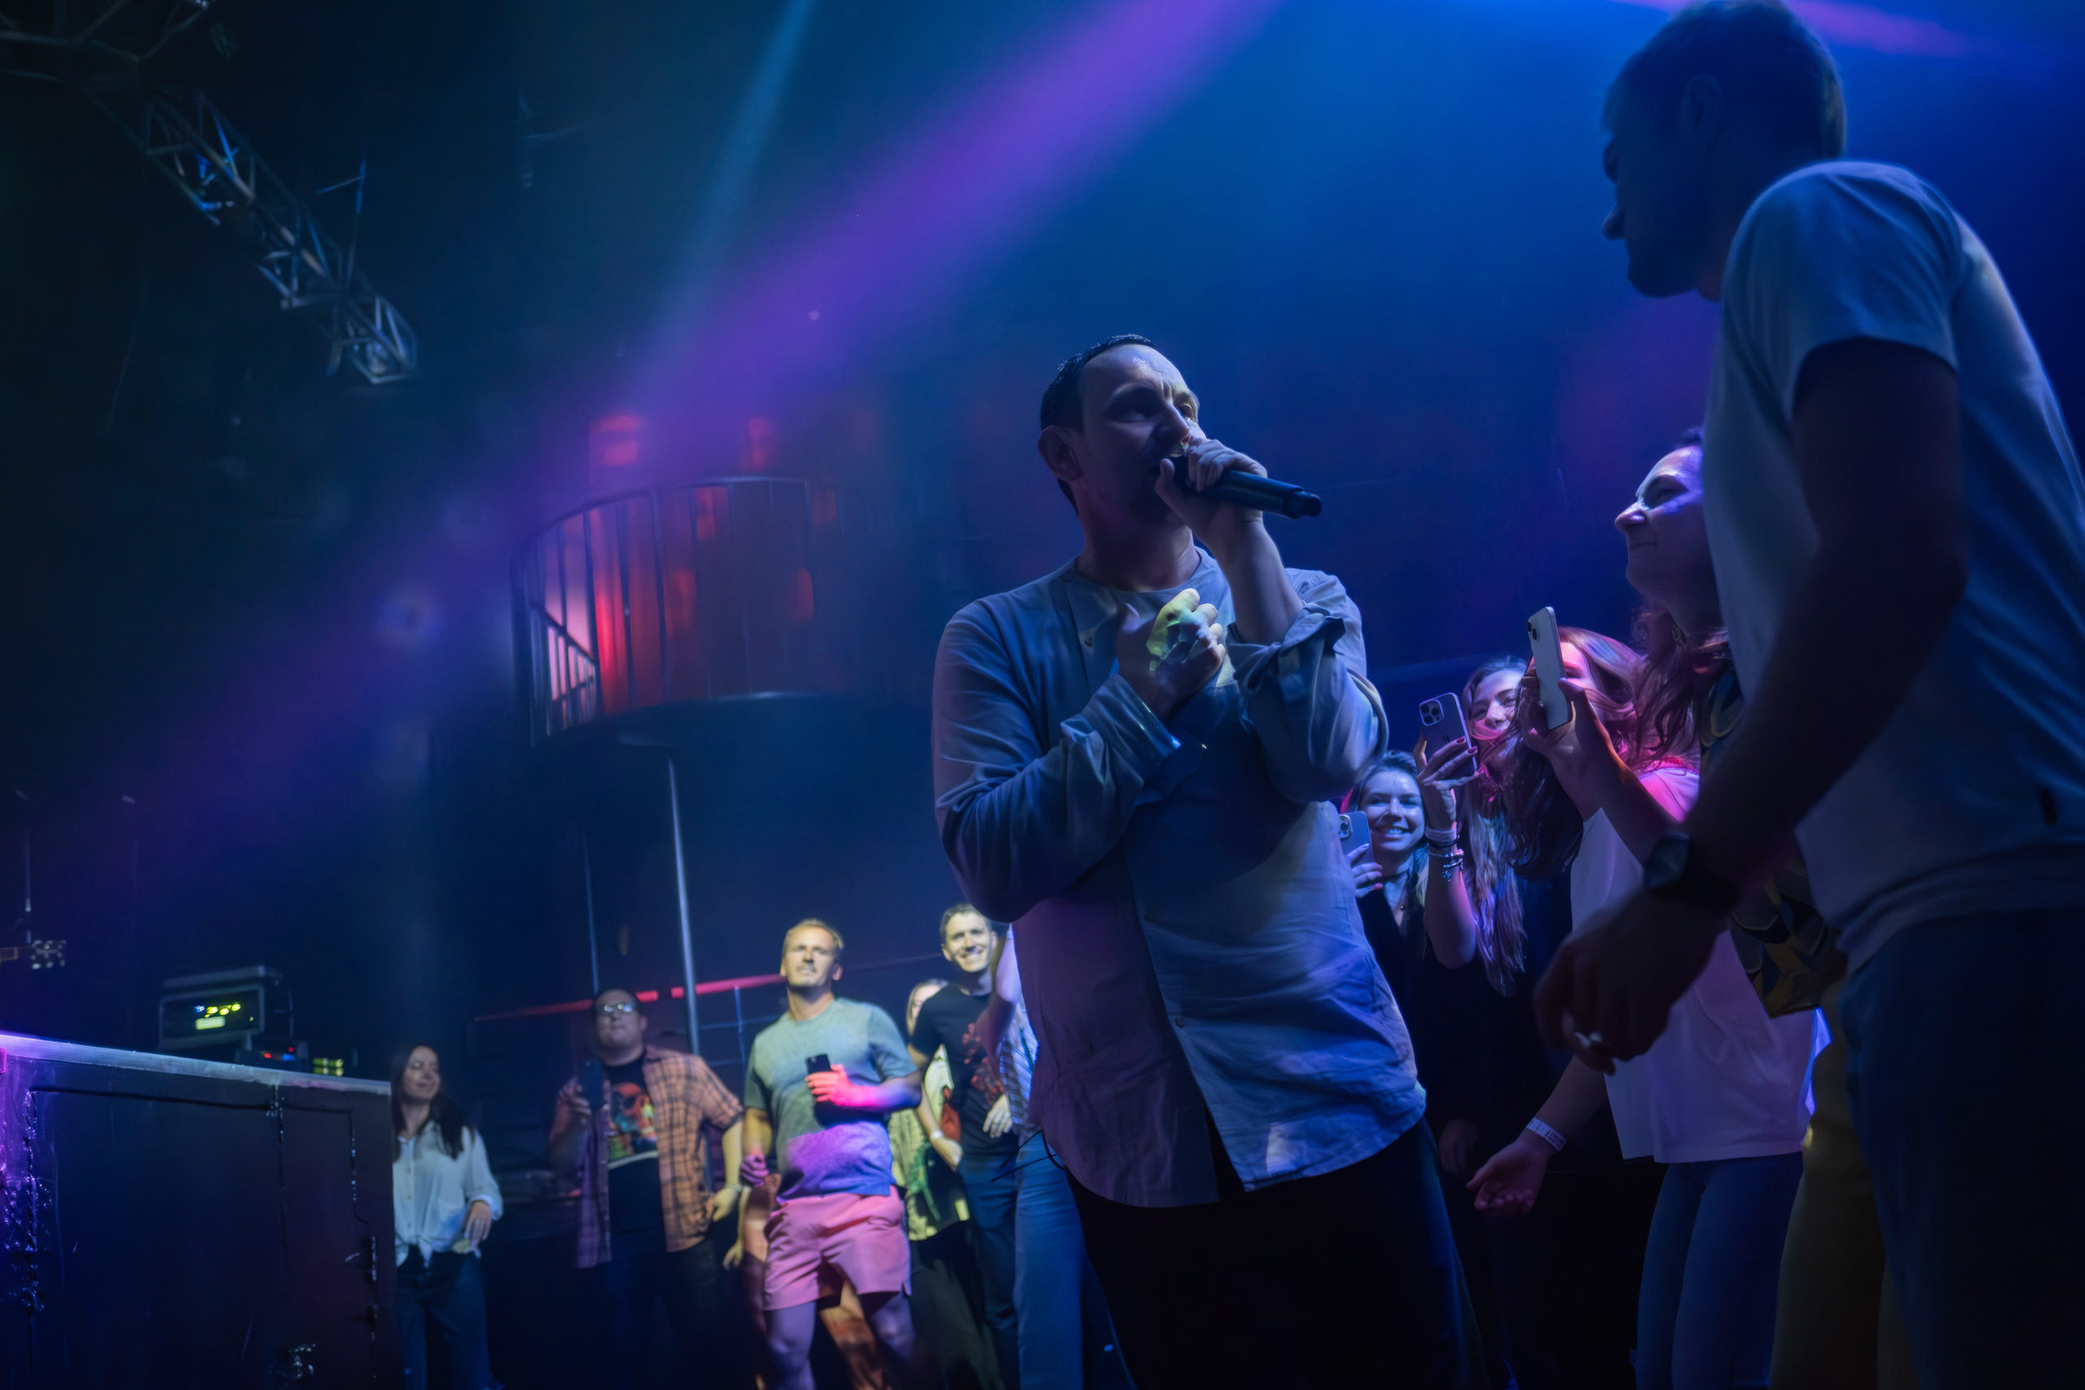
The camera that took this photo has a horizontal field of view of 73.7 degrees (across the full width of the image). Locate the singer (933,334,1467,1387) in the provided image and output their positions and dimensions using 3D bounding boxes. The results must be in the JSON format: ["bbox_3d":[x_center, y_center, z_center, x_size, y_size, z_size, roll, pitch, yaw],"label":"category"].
[{"bbox_3d":[0.189,0.408,1.346,0.540,1.780,0.460,-9,-17,1],"label":"singer"}]

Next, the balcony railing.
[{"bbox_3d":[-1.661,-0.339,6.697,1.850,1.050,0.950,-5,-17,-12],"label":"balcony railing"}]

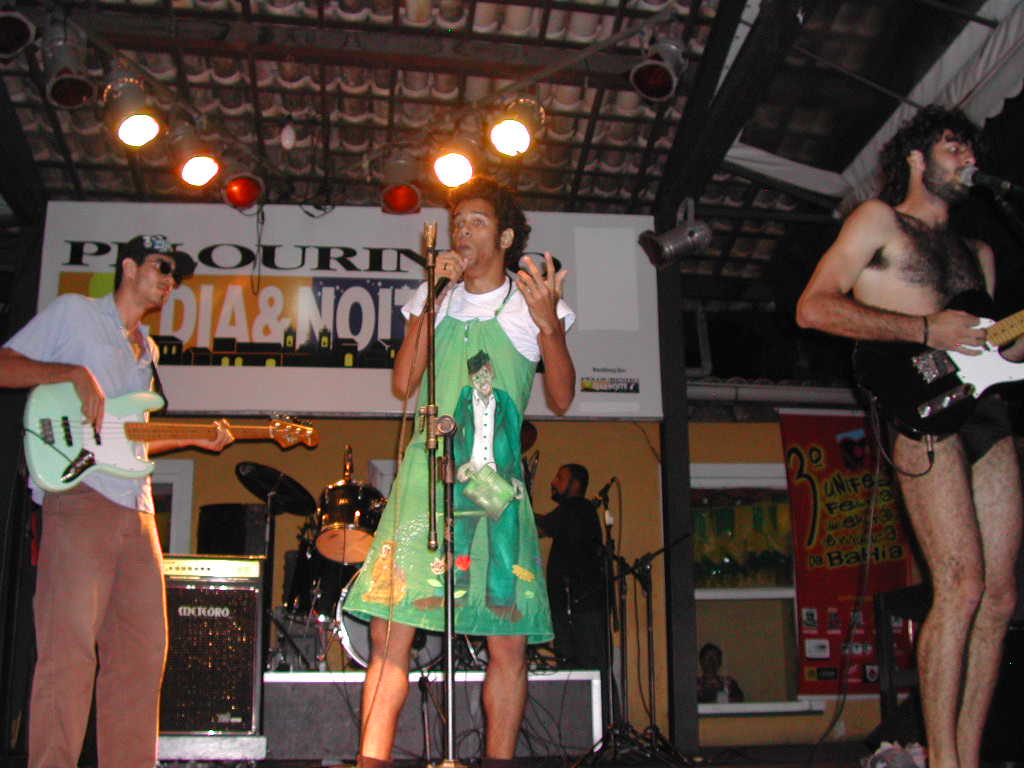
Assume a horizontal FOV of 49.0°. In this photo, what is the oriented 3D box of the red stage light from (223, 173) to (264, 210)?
[{"bbox_3d":[-1.353,-1.028,5.598,0.205,0.320,0.215,6,-60,-24],"label":"red stage light"}]

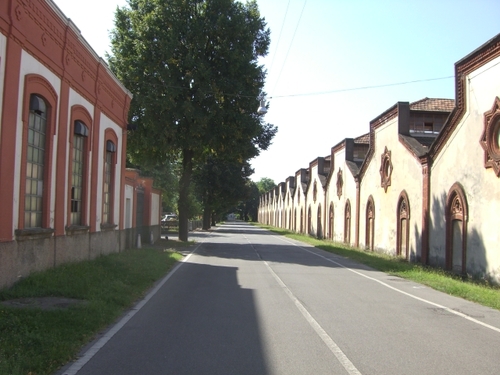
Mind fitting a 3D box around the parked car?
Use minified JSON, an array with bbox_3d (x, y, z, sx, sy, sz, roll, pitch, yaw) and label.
[{"bbox_3d":[-8.700,3.800,60.500,1.740,1.500,4.100,1,-3,12],"label":"parked car"}]

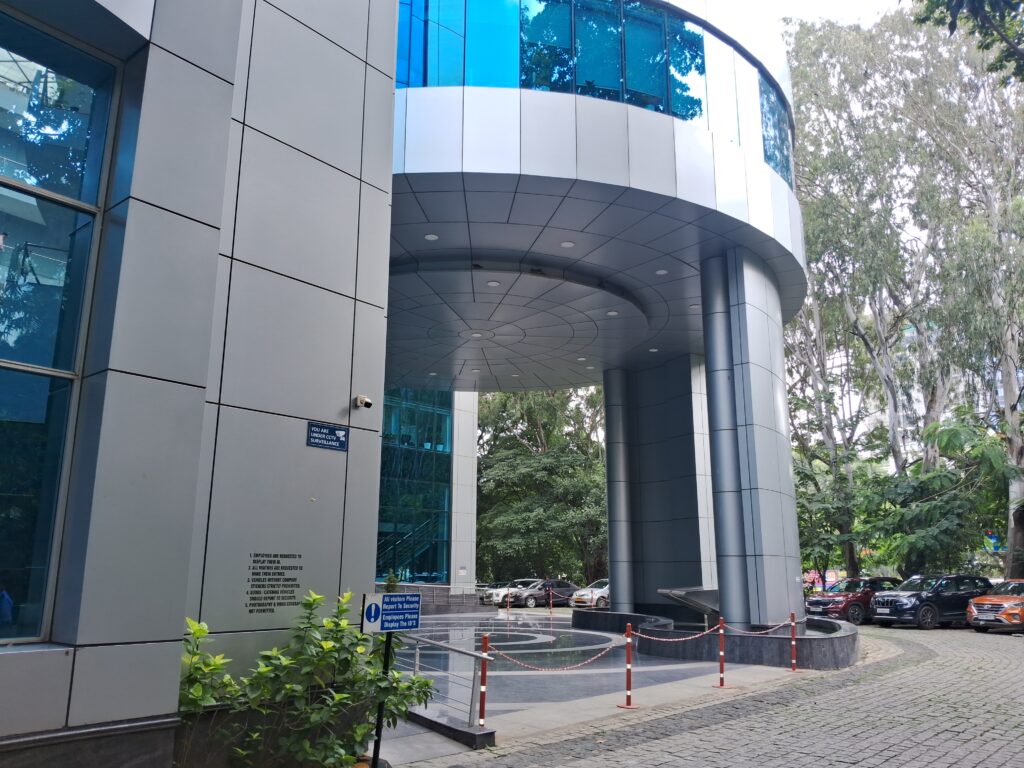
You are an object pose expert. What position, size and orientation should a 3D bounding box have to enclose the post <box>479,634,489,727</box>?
[{"bbox_3d":[-0.268,2.887,7.342,0.280,0.945,0.280,0,-14,-2],"label":"post"}]

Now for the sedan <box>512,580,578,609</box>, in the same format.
[{"bbox_3d":[1.930,11.712,43.053,4.420,1.480,1.700,6,-15,-24],"label":"sedan"}]

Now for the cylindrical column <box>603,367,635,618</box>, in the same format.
[{"bbox_3d":[3.308,3.364,23.991,0.670,7.744,0.670,-2,-14,8],"label":"cylindrical column"}]

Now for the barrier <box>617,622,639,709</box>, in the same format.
[{"bbox_3d":[1.408,3.383,9.258,0.280,0.945,0.280,-2,-14,8],"label":"barrier"}]

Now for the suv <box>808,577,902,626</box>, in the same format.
[{"bbox_3d":[12.850,8.059,28.710,4.340,1.645,1.800,8,-16,-30],"label":"suv"}]

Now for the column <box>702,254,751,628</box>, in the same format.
[{"bbox_3d":[4.286,1.216,15.218,0.670,7.694,0.670,-4,-14,15],"label":"column"}]

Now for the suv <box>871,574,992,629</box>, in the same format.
[{"bbox_3d":[14.600,7.552,26.826,4.695,1.755,1.890,7,-15,-26],"label":"suv"}]

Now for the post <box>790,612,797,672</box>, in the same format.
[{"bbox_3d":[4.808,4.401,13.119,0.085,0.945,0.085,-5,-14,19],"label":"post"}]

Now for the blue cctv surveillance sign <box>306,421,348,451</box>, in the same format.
[{"bbox_3d":[-1.575,0.457,6.630,0.020,0.206,0.423,-11,-18,39],"label":"blue cctv surveillance sign"}]

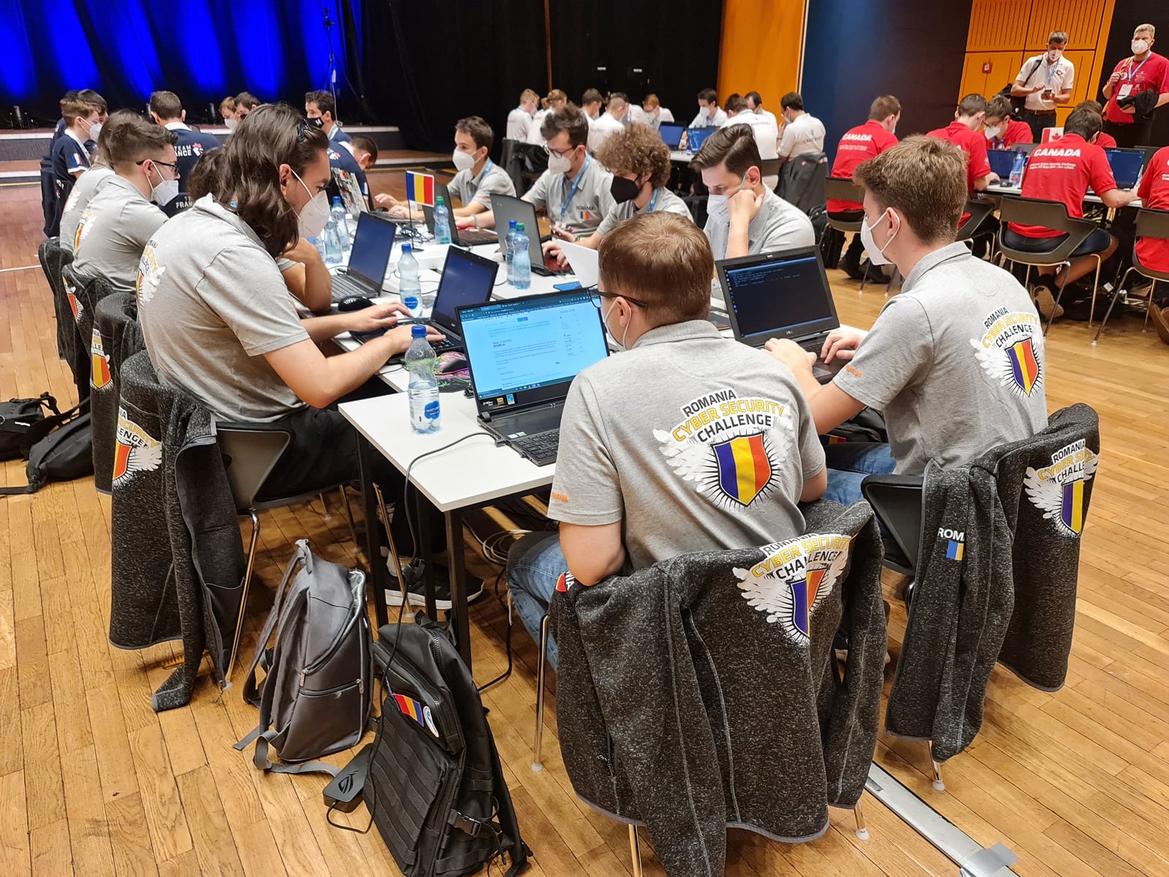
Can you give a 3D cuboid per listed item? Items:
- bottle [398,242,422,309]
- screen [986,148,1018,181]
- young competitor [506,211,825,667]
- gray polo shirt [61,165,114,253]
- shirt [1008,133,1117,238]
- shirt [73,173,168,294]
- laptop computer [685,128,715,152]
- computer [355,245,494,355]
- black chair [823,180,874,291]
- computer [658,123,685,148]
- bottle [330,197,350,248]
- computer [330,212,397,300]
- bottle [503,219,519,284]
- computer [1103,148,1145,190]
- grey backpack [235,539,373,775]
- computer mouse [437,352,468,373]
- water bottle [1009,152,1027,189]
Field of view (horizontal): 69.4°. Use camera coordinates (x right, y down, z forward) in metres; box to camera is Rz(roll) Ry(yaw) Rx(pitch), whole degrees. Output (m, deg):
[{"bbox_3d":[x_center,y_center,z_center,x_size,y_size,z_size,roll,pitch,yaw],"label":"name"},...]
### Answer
[{"bbox_3d":[-0.549,-0.497,2.653,0.066,0.221,0.066,-1,23,0],"label":"bottle"},{"bbox_3d":[3.237,-2.121,6.547,0.020,0.208,0.335,8,13,-39],"label":"screen"},{"bbox_3d":[0.158,0.169,1.695,0.540,1.200,0.740,-12,26,-24],"label":"young competitor"},{"bbox_3d":[-2.006,-0.882,3.679,0.440,0.620,0.490,-14,26,-29],"label":"gray polo shirt"},{"bbox_3d":[2.821,-1.475,4.945,0.460,0.600,0.530,-20,30,-37],"label":"shirt"},{"bbox_3d":[-1.698,-0.718,3.187,0.400,0.580,0.500,-17,28,-33],"label":"shirt"},{"bbox_3d":[1.353,-3.153,9.000,0.365,0.235,0.320,-12,25,-27],"label":"laptop computer"},{"bbox_3d":[-0.454,-0.380,2.350,0.325,0.229,0.340,-13,26,-28],"label":"computer"},{"bbox_3d":[2.097,-1.552,6.362,0.540,0.790,0.540,-14,26,-29],"label":"black chair"},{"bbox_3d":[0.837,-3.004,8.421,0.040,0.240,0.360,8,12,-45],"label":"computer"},{"bbox_3d":[-1.064,-0.938,3.680,0.066,0.221,0.066,-1,23,0],"label":"bottle"},{"bbox_3d":[-0.876,-0.639,2.967,0.320,0.235,0.380,-14,27,-28],"label":"computer"},{"bbox_3d":[-0.264,-0.666,3.028,0.066,0.221,0.066,-1,23,0],"label":"bottle"},{"bbox_3d":[3.324,-1.721,5.393,0.330,0.236,0.350,-15,27,-30],"label":"computer"},{"bbox_3d":[-0.644,0.480,2.016,0.250,0.450,0.290,5,20,-24],"label":"grey backpack"},{"bbox_3d":[-0.324,-0.212,2.189,0.122,0.040,0.066,-14,26,-29],"label":"computer mouse"},{"bbox_3d":[2.841,-1.772,5.520,0.073,0.240,0.073,-15,27,-30],"label":"water bottle"}]

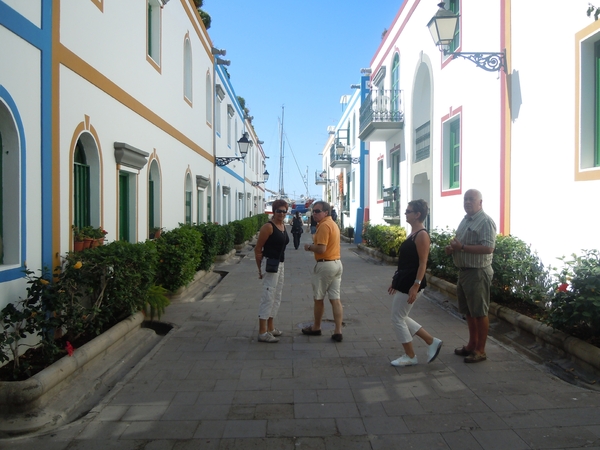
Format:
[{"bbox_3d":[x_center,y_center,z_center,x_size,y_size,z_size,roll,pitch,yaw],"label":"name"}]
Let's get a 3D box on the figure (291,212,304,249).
[{"bbox_3d":[-0.108,0.214,22.465,0.550,1.640,0.380,0,1,-1],"label":"figure"}]

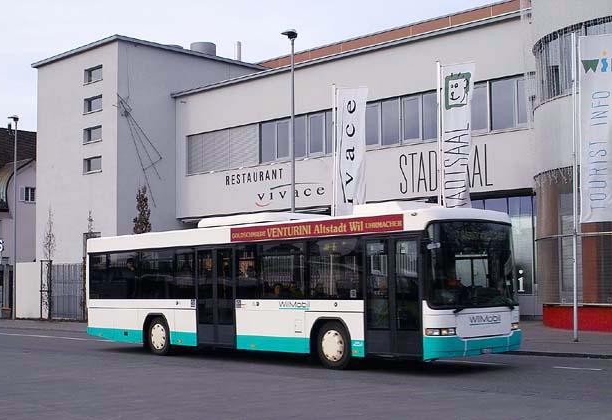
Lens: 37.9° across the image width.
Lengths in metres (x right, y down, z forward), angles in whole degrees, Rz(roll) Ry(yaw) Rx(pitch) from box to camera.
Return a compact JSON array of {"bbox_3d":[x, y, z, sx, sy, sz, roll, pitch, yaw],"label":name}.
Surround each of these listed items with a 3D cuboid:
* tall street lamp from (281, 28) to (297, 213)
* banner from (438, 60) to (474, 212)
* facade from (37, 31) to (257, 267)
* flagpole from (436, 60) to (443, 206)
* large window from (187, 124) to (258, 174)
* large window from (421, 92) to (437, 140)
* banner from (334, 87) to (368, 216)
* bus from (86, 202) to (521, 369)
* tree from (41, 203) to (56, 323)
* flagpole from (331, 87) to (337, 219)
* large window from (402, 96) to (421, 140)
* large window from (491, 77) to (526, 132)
[{"bbox_3d":[-0.506,-1.118,31.746,0.600,10.861,0.350,4,-7,-37],"label":"tall street lamp"},{"bbox_3d":[4.914,-2.202,28.543,1.128,5.200,0.120,-3,-6,26],"label":"banner"},{"bbox_3d":[-7.993,-0.953,49.736,8.098,13.759,11.500,-5,-7,43],"label":"facade"},{"bbox_3d":[4.313,-0.415,28.628,0.130,8.875,0.130,-5,-7,43],"label":"flagpole"},{"bbox_3d":[-4.132,-2.943,44.065,5.263,1.988,0.150,-5,-7,43],"label":"large window"},{"bbox_3d":[5.002,-3.717,35.522,0.820,2.007,0.150,-5,-7,43],"label":"large window"},{"bbox_3d":[1.629,-1.836,31.750,1.167,5.200,0.120,-1,-6,14],"label":"banner"},{"bbox_3d":[-0.839,1.833,20.962,2.520,3.280,11.930,5,-8,-44],"label":"bus"},{"bbox_3d":[-12.971,2.640,44.951,0.650,5.761,0.650,-5,-7,43],"label":"tree"},{"bbox_3d":[1.009,-0.131,31.731,0.130,8.893,0.130,-5,-7,43],"label":"flagpole"},{"bbox_3d":[4.330,-3.660,36.150,0.974,2.006,0.150,-5,-7,43],"label":"large window"},{"bbox_3d":[7.554,-3.934,33.135,1.468,2.013,0.150,-5,-7,43],"label":"large window"}]

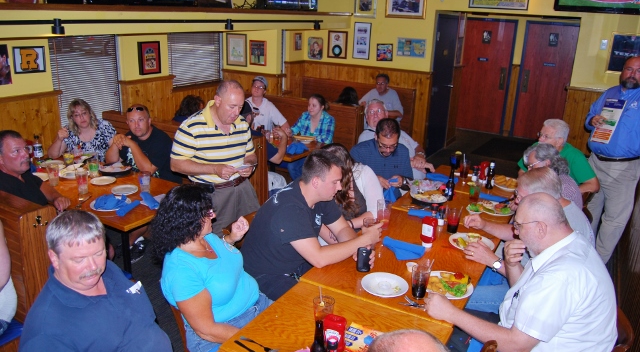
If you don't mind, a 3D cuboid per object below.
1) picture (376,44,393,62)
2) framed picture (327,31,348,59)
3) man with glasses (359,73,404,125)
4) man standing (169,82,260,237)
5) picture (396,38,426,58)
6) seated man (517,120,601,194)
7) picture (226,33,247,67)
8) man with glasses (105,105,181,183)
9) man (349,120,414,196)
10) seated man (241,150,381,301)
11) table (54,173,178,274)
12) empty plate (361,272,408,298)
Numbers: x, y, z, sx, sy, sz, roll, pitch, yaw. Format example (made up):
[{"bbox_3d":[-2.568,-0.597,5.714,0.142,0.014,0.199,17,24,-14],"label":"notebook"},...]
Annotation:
[{"bbox_3d":[1.023,-1.933,7.542,0.273,0.255,0.025,12,20,29],"label":"picture"},{"bbox_3d":[0.272,-2.046,7.536,0.360,0.410,0.030,13,22,31],"label":"framed picture"},{"bbox_3d":[0.864,-0.847,7.056,0.580,1.280,0.720,14,22,33],"label":"man with glasses"},{"bbox_3d":[-0.600,0.190,3.120,0.540,1.650,0.460,-15,24,-43],"label":"man standing"},{"bbox_3d":[1.352,-1.877,7.051,0.434,0.265,0.030,11,21,28],"label":"picture"},{"bbox_3d":[1.889,0.199,3.944,0.750,1.320,0.540,10,21,25],"label":"seated man"},{"bbox_3d":[-1.109,-1.693,6.480,0.347,0.411,0.030,11,21,28],"label":"picture"},{"bbox_3d":[-1.380,0.065,4.004,0.580,1.310,0.750,8,18,18],"label":"man with glasses"},{"bbox_3d":[0.534,0.209,3.873,0.540,1.250,0.720,-5,20,-19],"label":"man"},{"bbox_3d":[-0.040,0.535,2.832,0.850,1.320,0.580,5,19,11],"label":"seated man"},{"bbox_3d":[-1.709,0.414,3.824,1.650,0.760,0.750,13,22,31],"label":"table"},{"bbox_3d":[0.316,0.533,2.329,0.235,0.026,0.235,2,17,-1],"label":"empty plate"}]

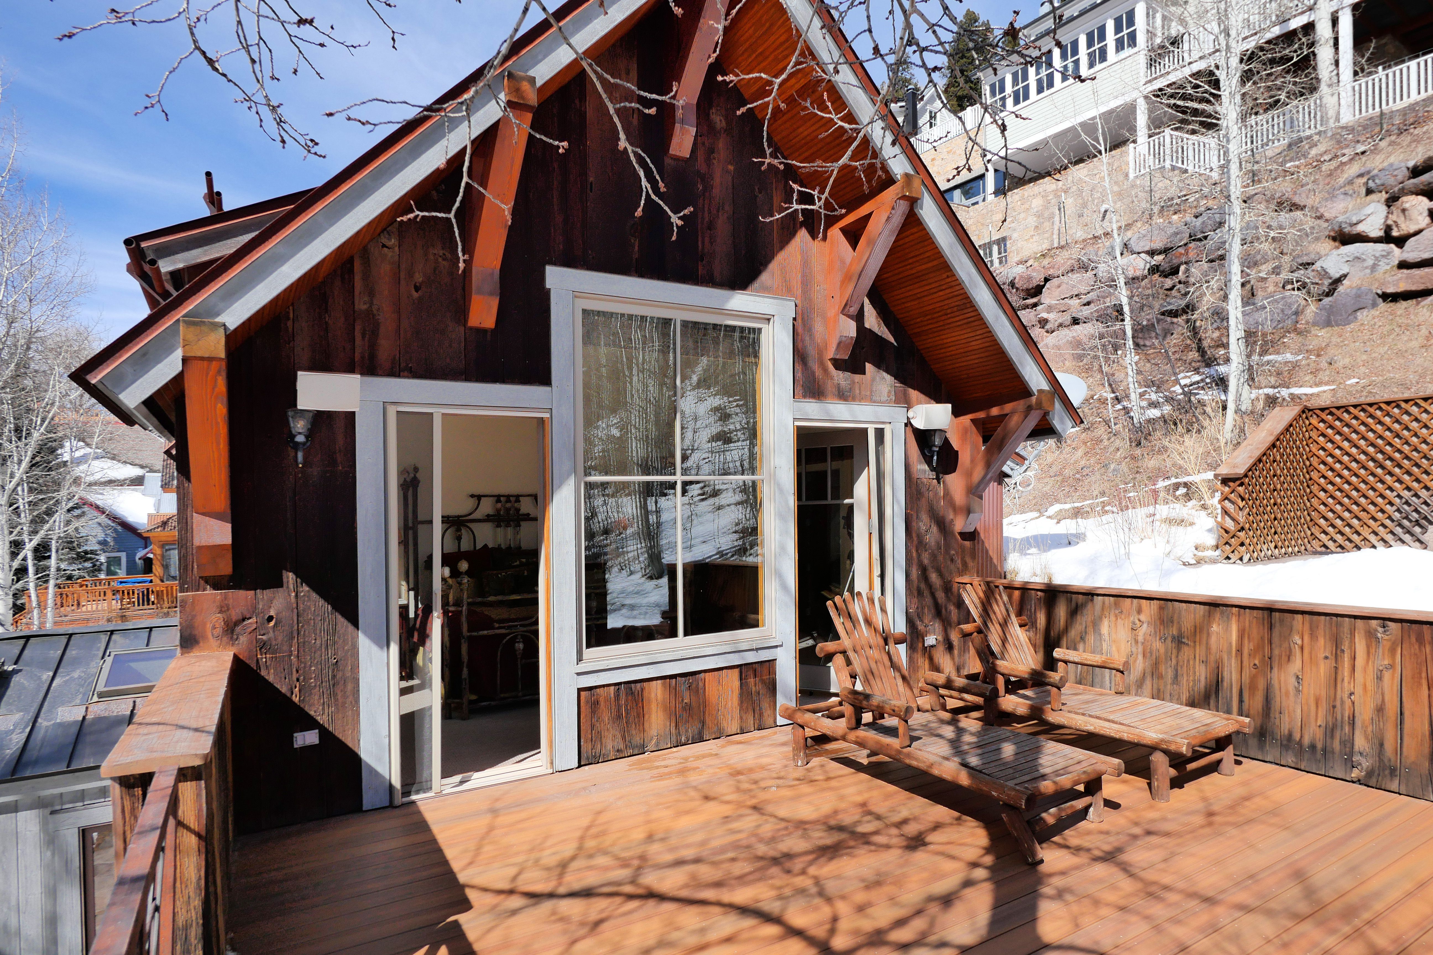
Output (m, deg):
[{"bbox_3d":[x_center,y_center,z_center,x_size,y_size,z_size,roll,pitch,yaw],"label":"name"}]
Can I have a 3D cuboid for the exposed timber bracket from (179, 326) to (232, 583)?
[{"bbox_3d":[-2.251,-0.078,3.196,0.150,1.090,0.780,0,-1,-31],"label":"exposed timber bracket"}]

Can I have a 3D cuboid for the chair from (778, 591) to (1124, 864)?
[{"bbox_3d":[1.185,1.211,4.019,0.760,1.000,1.800,0,-2,-32],"label":"chair"}]

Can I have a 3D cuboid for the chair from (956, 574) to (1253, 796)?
[{"bbox_3d":[2.229,1.205,4.596,0.750,1.000,1.800,0,-2,-33],"label":"chair"}]

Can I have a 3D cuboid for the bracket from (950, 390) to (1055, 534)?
[{"bbox_3d":[2.258,-0.100,5.667,0.150,1.090,0.780,0,-1,-31],"label":"bracket"}]

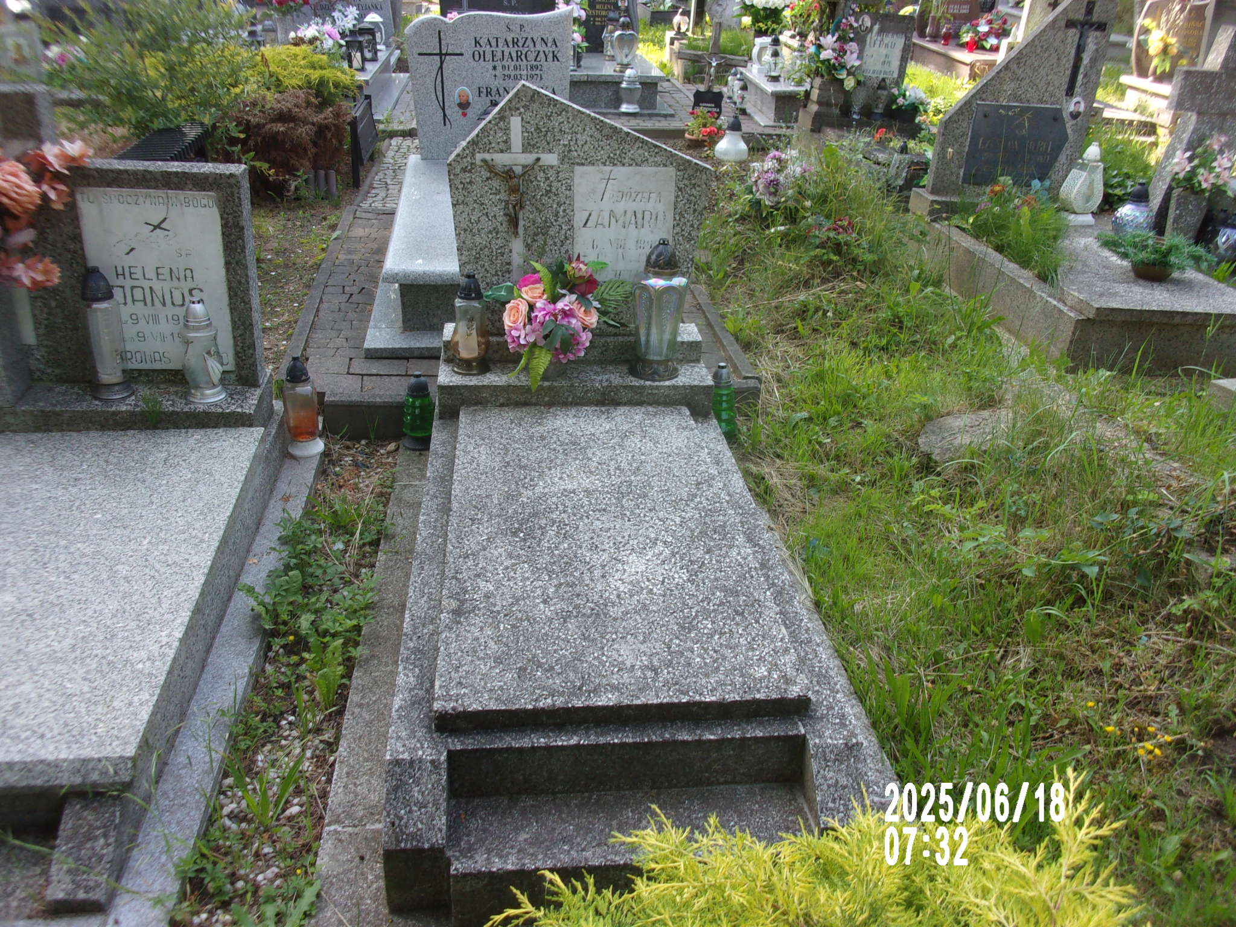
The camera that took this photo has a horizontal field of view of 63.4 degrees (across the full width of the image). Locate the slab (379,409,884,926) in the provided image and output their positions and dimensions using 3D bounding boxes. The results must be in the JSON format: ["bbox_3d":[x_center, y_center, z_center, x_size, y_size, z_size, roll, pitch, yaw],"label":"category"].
[{"bbox_3d":[-0.042,0.276,2.214,0.800,0.280,1.520,-1,26,-6],"label":"slab"}]

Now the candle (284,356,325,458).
[{"bbox_3d":[-0.922,-0.168,2.915,0.105,0.285,0.105,-1,26,-6],"label":"candle"}]

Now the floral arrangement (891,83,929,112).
[{"bbox_3d":[2.133,-2.669,7.300,0.280,0.220,0.240,-1,26,-6],"label":"floral arrangement"}]

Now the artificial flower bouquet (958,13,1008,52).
[{"bbox_3d":[3.537,-4.183,9.700,0.480,0.370,0.350,-1,26,-6],"label":"artificial flower bouquet"}]

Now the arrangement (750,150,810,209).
[{"bbox_3d":[0.865,-1.522,5.350,0.340,0.320,0.300,-1,26,-6],"label":"arrangement"}]

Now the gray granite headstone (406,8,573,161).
[{"bbox_3d":[-0.646,-1.924,5.081,0.800,0.760,0.110,-1,26,-6],"label":"gray granite headstone"}]

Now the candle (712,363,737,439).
[{"bbox_3d":[0.351,-0.190,3.182,0.075,0.250,0.075,-1,26,-6],"label":"candle"}]

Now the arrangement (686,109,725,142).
[{"bbox_3d":[0.633,-2.430,7.200,0.280,0.270,0.260,-1,26,-6],"label":"arrangement"}]

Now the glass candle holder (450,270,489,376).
[{"bbox_3d":[-0.410,-0.390,2.779,0.105,0.280,0.105,-1,26,-6],"label":"glass candle holder"}]

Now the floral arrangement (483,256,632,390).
[{"bbox_3d":[-0.164,-0.399,2.754,0.420,0.340,0.270,-1,26,-6],"label":"floral arrangement"}]

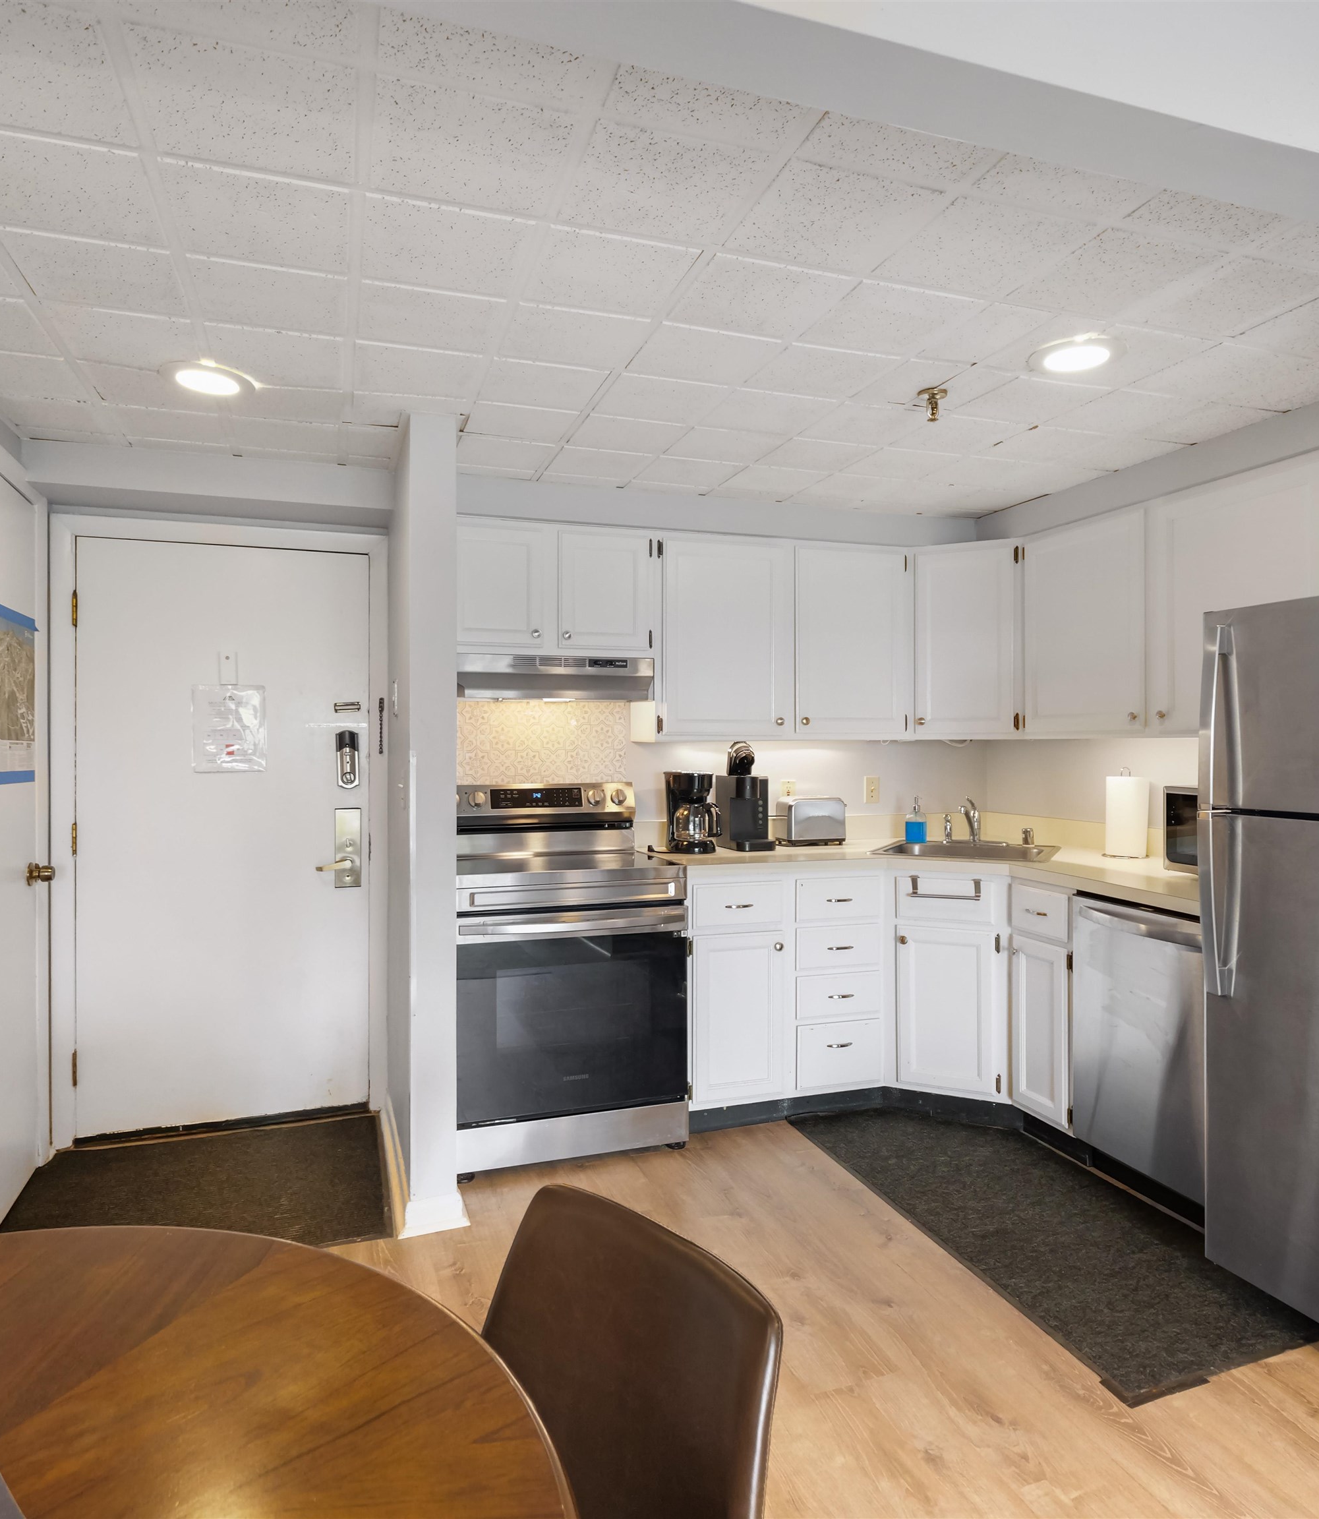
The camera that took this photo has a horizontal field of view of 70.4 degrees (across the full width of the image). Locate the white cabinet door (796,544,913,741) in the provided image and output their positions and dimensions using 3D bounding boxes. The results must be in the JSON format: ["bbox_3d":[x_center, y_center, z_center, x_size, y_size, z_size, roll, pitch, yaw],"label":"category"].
[{"bbox_3d":[0.750,-0.453,3.607,0.497,0.717,0.022,0,1,-18],"label":"white cabinet door"}]

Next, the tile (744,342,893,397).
[{"bbox_3d":[0.382,-0.941,2.254,0.290,0.020,0.290,-1,2,-19],"label":"tile"}]

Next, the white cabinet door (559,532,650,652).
[{"bbox_3d":[-0.190,-0.591,3.300,0.338,0.408,0.022,-1,1,-19],"label":"white cabinet door"}]

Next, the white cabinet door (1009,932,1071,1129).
[{"bbox_3d":[1.224,0.865,3.014,0.022,0.561,0.231,0,0,-23],"label":"white cabinet door"}]

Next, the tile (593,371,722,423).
[{"bbox_3d":[-0.001,-0.962,2.501,0.295,0.018,0.295,0,1,-19],"label":"tile"}]

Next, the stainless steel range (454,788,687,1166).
[{"bbox_3d":[-0.352,0.674,3.134,0.760,1.170,0.670,0,1,-19],"label":"stainless steel range"}]

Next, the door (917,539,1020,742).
[{"bbox_3d":[1.176,-0.457,3.607,0.378,0.715,0.022,0,1,27],"label":"door"}]

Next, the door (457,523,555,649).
[{"bbox_3d":[-0.562,-0.580,3.166,0.345,0.400,0.020,-1,1,-19],"label":"door"}]

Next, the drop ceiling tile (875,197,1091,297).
[{"bbox_3d":[0.585,-0.938,1.720,0.282,0.020,0.285,-1,1,-19],"label":"drop ceiling tile"}]

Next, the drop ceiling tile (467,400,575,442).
[{"bbox_3d":[-0.399,-0.954,2.659,0.282,0.017,0.278,0,1,-18],"label":"drop ceiling tile"}]

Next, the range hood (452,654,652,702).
[{"bbox_3d":[-0.421,-0.273,3.271,0.757,0.148,0.345,0,1,-19],"label":"range hood"}]

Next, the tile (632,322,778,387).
[{"bbox_3d":[0.094,-0.945,2.182,0.282,0.020,0.285,-1,1,-19],"label":"tile"}]

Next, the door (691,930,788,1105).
[{"bbox_3d":[0.268,0.866,3.154,0.326,0.561,0.022,0,0,-18],"label":"door"}]

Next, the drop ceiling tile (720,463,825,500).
[{"bbox_3d":[0.386,-0.970,3.239,0.290,0.020,0.290,-1,2,-19],"label":"drop ceiling tile"}]

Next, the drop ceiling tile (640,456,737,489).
[{"bbox_3d":[0.093,-0.964,3.133,0.282,0.017,0.278,0,1,-18],"label":"drop ceiling tile"}]

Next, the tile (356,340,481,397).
[{"bbox_3d":[-0.596,-0.947,2.281,0.282,0.017,0.278,0,1,-18],"label":"tile"}]

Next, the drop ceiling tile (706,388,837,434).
[{"bbox_3d":[0.294,-0.949,2.535,0.290,0.020,0.290,-1,2,-19],"label":"drop ceiling tile"}]

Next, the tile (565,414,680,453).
[{"bbox_3d":[-0.103,-0.954,2.720,0.290,0.020,0.290,-1,2,-19],"label":"tile"}]

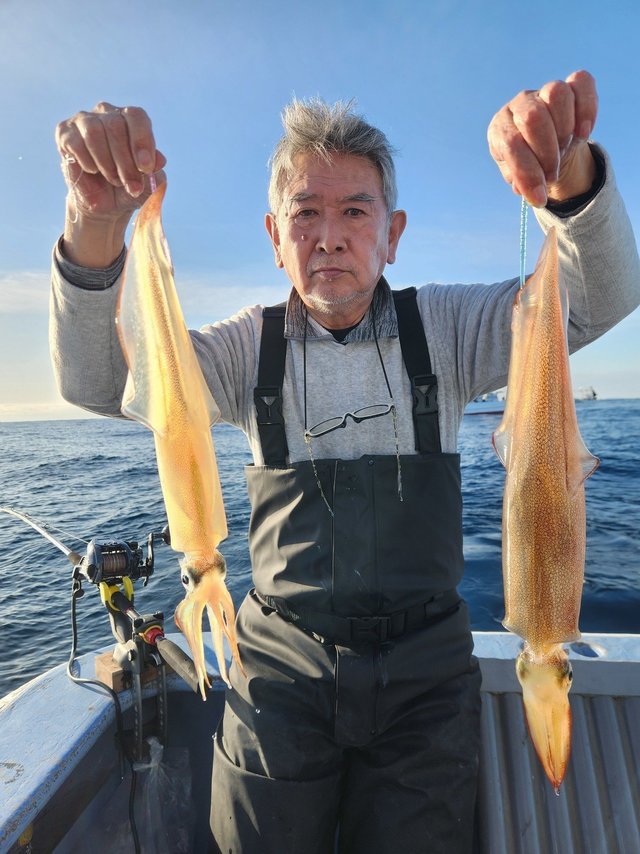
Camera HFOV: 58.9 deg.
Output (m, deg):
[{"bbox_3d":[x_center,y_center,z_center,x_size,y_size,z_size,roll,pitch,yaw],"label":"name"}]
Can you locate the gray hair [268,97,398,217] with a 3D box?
[{"bbox_3d":[0.018,-0.370,0.855,0.188,0.190,0.215,1,8,4],"label":"gray hair"}]

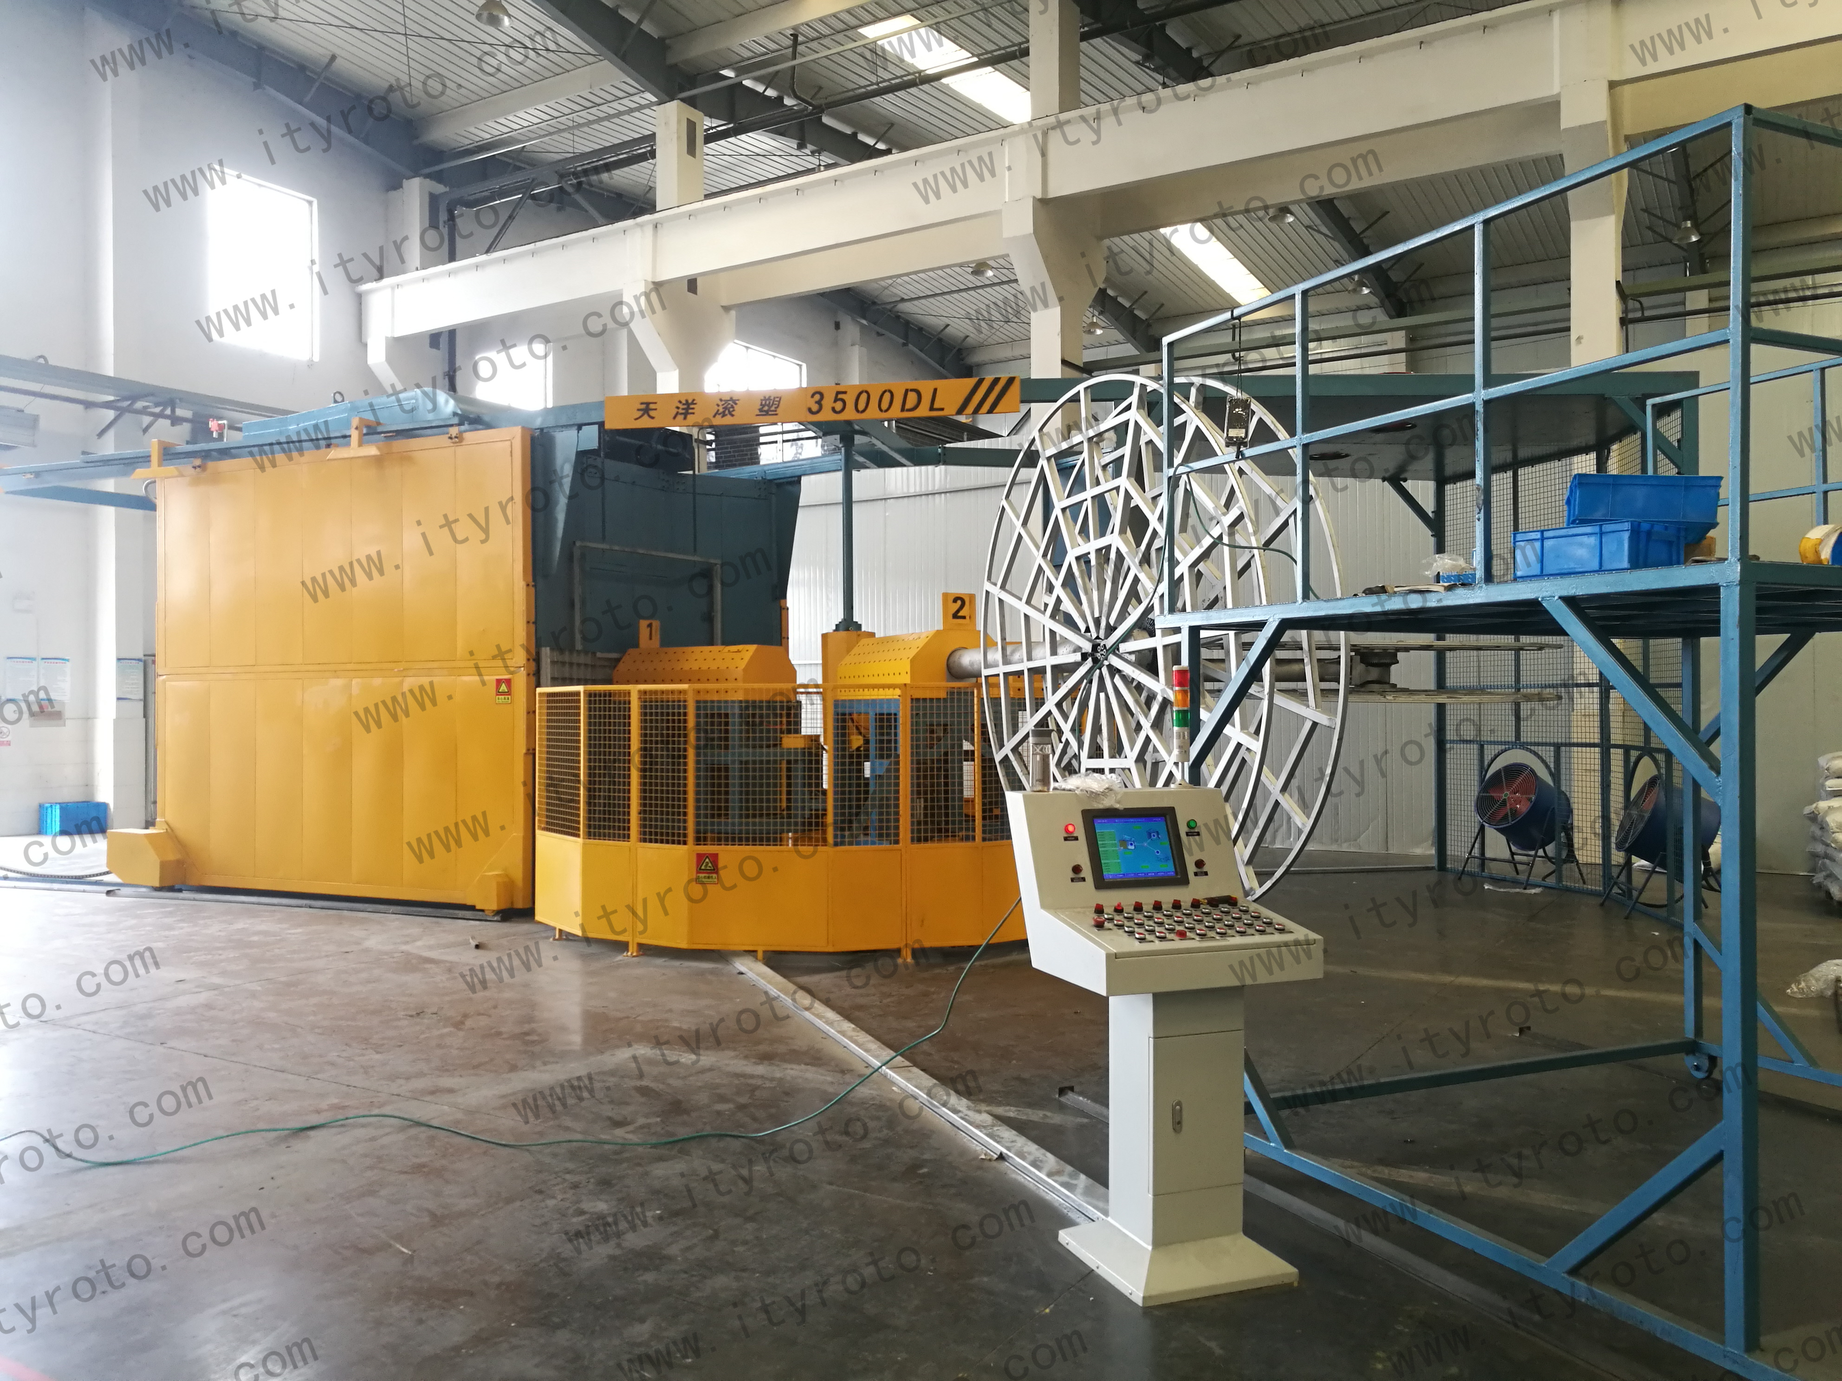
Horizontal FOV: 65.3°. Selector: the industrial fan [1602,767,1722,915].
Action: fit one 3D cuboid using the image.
[{"bbox_3d":[5.525,1.069,10.610,0.790,1.160,0.740,0,0,9],"label":"industrial fan"}]

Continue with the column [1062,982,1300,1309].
[{"bbox_3d":[0.714,1.199,4.046,0.470,0.820,0.480,0,0,-20],"label":"column"}]

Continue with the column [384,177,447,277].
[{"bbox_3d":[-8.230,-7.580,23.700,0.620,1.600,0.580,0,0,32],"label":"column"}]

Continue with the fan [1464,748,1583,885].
[{"bbox_3d":[5.210,1.081,12.460,0.790,1.160,0.740,0,0,-29],"label":"fan"}]

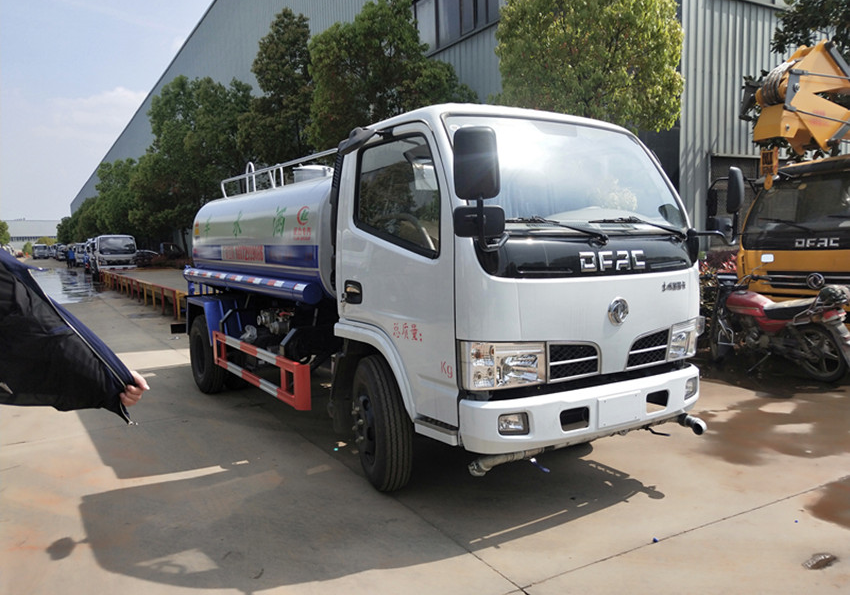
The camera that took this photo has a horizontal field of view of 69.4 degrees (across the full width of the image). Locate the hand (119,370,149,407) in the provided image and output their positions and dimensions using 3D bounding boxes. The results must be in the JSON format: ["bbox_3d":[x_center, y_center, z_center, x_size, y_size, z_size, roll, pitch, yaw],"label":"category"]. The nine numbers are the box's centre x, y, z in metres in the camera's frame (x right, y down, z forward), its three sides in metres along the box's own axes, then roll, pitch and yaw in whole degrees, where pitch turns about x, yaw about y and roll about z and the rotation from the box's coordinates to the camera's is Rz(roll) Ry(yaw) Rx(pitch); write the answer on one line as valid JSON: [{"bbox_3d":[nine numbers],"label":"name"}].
[{"bbox_3d":[-0.791,0.246,1.660,0.090,0.100,0.085,0,4,0],"label":"hand"}]

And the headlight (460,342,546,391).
[{"bbox_3d":[0.398,0.331,3.052,0.455,0.225,0.170,-4,6,-33],"label":"headlight"}]

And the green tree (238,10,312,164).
[{"bbox_3d":[-4.953,-4.826,20.227,2.800,9.110,2.800,-2,5,-13],"label":"green tree"}]

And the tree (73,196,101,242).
[{"bbox_3d":[-48.562,-10.287,87.754,4.100,8.500,4.100,-3,6,-29],"label":"tree"}]

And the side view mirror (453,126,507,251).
[{"bbox_3d":[0.248,-0.487,2.740,0.235,0.540,0.150,-3,6,-22],"label":"side view mirror"}]

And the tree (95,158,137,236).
[{"bbox_3d":[-27.764,-7.809,54.723,3.900,9.200,3.900,-3,6,-27],"label":"tree"}]

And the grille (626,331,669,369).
[{"bbox_3d":[1.295,0.295,3.580,0.370,0.195,0.070,-4,6,-33],"label":"grille"}]

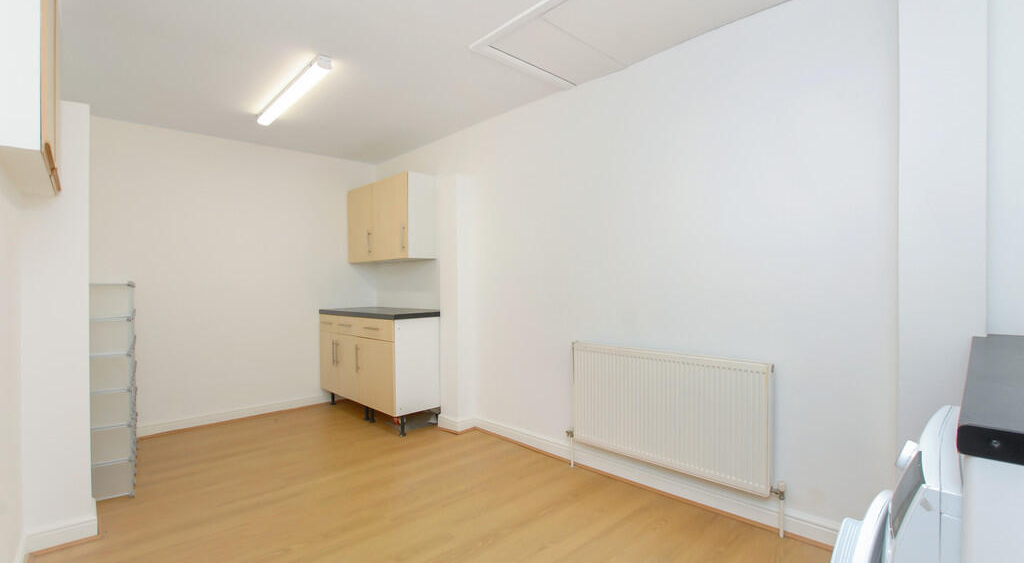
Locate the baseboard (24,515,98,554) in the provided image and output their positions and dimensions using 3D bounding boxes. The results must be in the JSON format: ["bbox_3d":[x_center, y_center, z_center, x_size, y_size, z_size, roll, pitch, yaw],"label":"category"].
[{"bbox_3d":[-2.011,1.133,1.919,0.228,0.104,0.022,0,0,-43],"label":"baseboard"}]

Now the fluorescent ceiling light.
[{"bbox_3d":[-1.421,-1.181,2.729,1.184,0.070,0.075,-1,0,45],"label":"fluorescent ceiling light"}]

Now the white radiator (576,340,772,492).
[{"bbox_3d":[0.791,0.669,2.292,1.049,0.599,0.101,-1,0,44],"label":"white radiator"}]

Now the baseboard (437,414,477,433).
[{"bbox_3d":[-0.438,1.120,3.409,0.238,0.113,0.202,-1,0,44],"label":"baseboard"}]

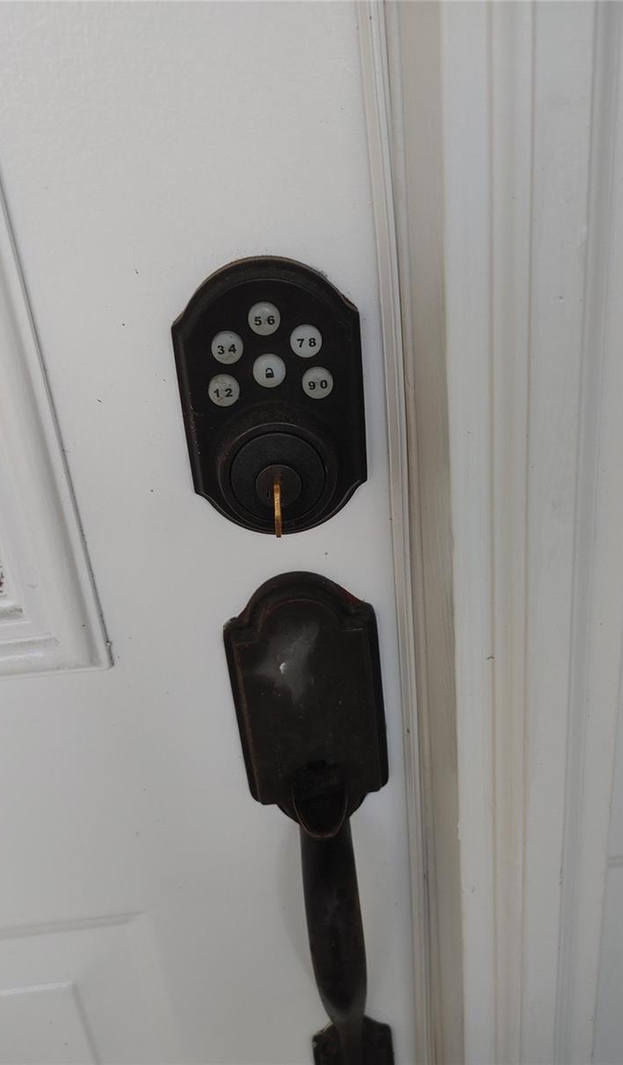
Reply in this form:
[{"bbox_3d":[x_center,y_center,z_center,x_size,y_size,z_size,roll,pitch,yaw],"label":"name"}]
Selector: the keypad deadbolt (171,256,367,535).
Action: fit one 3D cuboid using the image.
[{"bbox_3d":[-0.015,-0.051,0.336,0.077,0.122,0.030,-6,24,-2],"label":"keypad deadbolt"}]

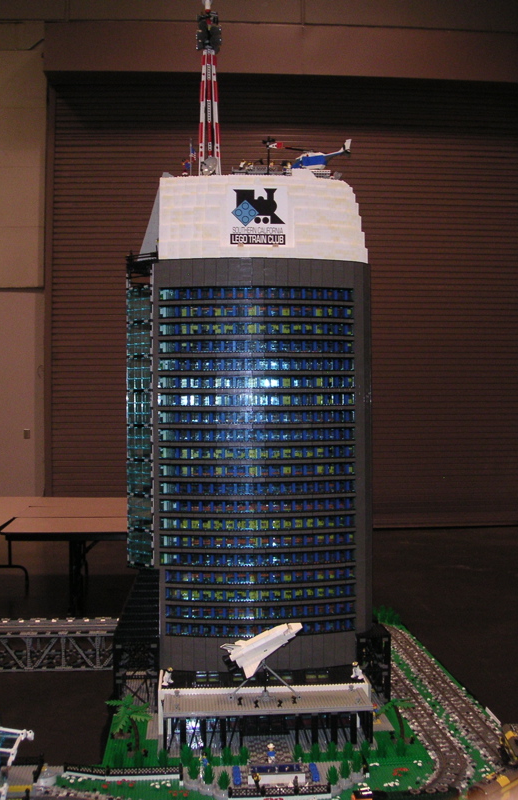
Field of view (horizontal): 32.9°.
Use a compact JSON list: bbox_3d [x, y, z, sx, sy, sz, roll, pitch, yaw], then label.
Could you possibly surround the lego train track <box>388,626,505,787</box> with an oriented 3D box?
[{"bbox_3d":[0.452,0.838,2.600,0.270,0.030,1.380,0,0,-5],"label":"lego train track"}]

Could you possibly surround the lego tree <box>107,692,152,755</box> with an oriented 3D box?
[{"bbox_3d":[-0.309,0.781,2.090,0.113,0.120,0.108,0,0,-5],"label":"lego tree"}]

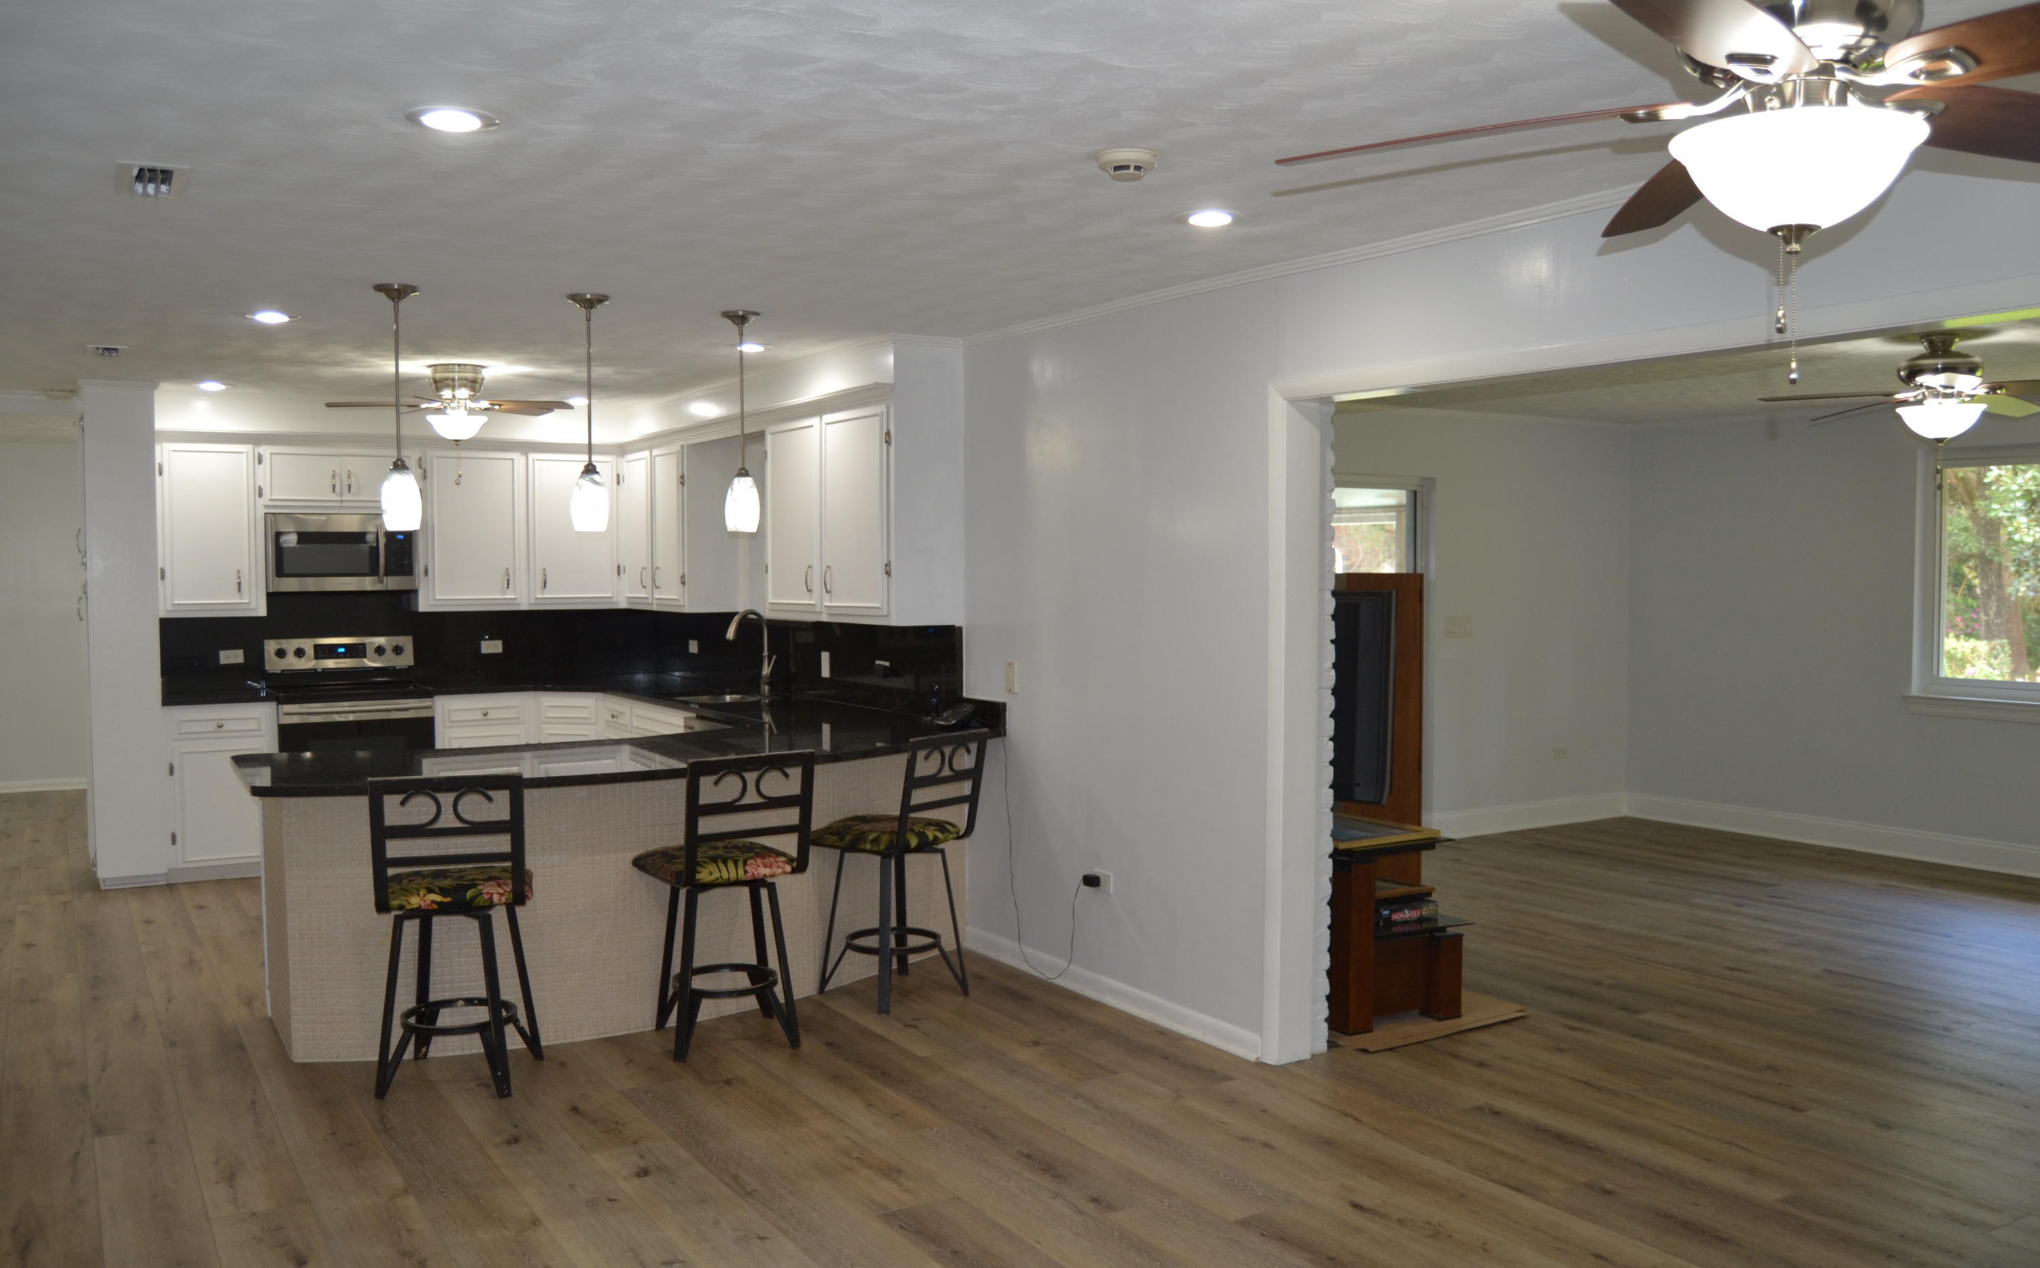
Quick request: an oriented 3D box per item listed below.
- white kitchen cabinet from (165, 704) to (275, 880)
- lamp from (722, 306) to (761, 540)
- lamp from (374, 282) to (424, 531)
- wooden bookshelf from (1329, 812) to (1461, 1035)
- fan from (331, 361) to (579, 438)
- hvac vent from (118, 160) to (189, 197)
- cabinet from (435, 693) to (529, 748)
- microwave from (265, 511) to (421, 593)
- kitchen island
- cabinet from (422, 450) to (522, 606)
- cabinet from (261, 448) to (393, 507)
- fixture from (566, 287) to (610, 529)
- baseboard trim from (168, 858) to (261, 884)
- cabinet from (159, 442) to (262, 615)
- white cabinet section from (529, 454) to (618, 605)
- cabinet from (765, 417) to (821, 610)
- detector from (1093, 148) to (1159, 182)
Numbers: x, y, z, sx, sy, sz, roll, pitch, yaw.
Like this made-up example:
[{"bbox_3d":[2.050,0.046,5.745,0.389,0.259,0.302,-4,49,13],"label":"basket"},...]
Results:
[{"bbox_3d":[-4.116,0.794,7.848,0.492,0.875,0.600,-2,3,-33],"label":"white kitchen cabinet"},{"bbox_3d":[-0.988,-0.743,5.439,0.130,0.790,0.130,-2,3,-33],"label":"lamp"},{"bbox_3d":[-1.978,-0.711,4.874,0.138,0.785,0.138,-2,3,-33],"label":"lamp"},{"bbox_3d":[1.199,1.007,5.503,0.520,0.650,0.660,-1,3,-28],"label":"wooden bookshelf"},{"bbox_3d":[-2.506,-1.018,6.823,1.110,0.330,1.110,-2,3,-33],"label":"fan"},{"bbox_3d":[-1.997,-1.033,3.482,0.150,0.020,0.340,-2,3,-33],"label":"hvac vent"},{"bbox_3d":[-3.094,0.759,8.643,0.530,0.880,0.615,-2,3,-34],"label":"cabinet"},{"bbox_3d":[-3.704,-0.441,8.330,0.759,0.417,0.375,-2,3,-34],"label":"microwave"},{"bbox_3d":[-1.310,0.866,5.523,2.640,0.914,1.050,-2,3,-33],"label":"kitchen island"},{"bbox_3d":[-3.121,-0.583,8.619,0.574,0.873,0.310,-2,3,-33],"label":"cabinet"},{"bbox_3d":[-3.712,-0.830,8.332,0.762,0.320,0.335,-2,3,-34],"label":"cabinet"},{"bbox_3d":[-1.475,-0.751,5.230,0.147,0.800,0.147,-2,3,-34],"label":"fixture"},{"bbox_3d":[-4.016,1.192,7.699,0.480,0.092,0.022,-2,3,-34],"label":"baseboard trim"},{"bbox_3d":[-4.237,-0.538,7.993,0.475,0.887,0.335,-2,3,-34],"label":"cabinet"},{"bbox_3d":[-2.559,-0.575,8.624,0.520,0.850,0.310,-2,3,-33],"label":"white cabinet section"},{"bbox_3d":[-0.887,-0.531,6.905,0.337,0.895,0.575,-2,3,-34],"label":"cabinet"},{"bbox_3d":[0.234,-1.017,3.346,0.138,0.050,0.138,0,2,0],"label":"detector"}]

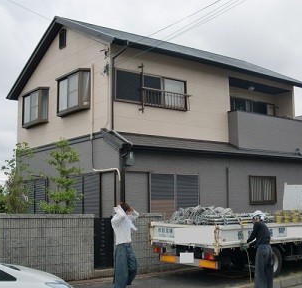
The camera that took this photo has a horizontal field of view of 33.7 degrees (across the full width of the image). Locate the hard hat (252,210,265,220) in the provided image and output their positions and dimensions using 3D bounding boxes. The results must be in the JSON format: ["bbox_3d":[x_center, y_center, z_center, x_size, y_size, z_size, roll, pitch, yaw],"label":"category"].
[{"bbox_3d":[2.050,1.355,9.500,0.270,0.165,0.215,-10,0,-35],"label":"hard hat"}]

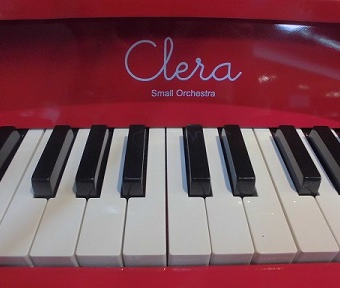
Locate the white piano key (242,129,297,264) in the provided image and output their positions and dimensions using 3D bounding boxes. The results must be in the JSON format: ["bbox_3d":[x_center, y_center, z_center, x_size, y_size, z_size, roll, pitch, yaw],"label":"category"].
[{"bbox_3d":[0.057,0.028,0.200,0.023,0.014,0.106,0,42,-2],"label":"white piano key"}]

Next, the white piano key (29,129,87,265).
[{"bbox_3d":[-0.064,0.029,0.196,0.023,0.014,0.106,0,42,-2],"label":"white piano key"}]

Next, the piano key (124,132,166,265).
[{"bbox_3d":[-0.015,0.028,0.198,0.024,0.014,0.106,0,42,-2],"label":"piano key"}]

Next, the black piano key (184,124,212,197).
[{"bbox_3d":[0.019,0.007,0.203,0.012,0.013,0.063,0,42,-2],"label":"black piano key"}]

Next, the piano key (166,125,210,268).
[{"bbox_3d":[0.009,0.028,0.199,0.023,0.014,0.106,0,42,-2],"label":"piano key"}]

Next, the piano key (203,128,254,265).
[{"bbox_3d":[0.033,0.028,0.199,0.023,0.014,0.106,0,42,-2],"label":"piano key"}]

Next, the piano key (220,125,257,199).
[{"bbox_3d":[0.047,0.007,0.204,0.012,0.013,0.063,0,42,-2],"label":"piano key"}]

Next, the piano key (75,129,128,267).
[{"bbox_3d":[-0.040,0.029,0.197,0.024,0.014,0.106,0,42,-2],"label":"piano key"}]

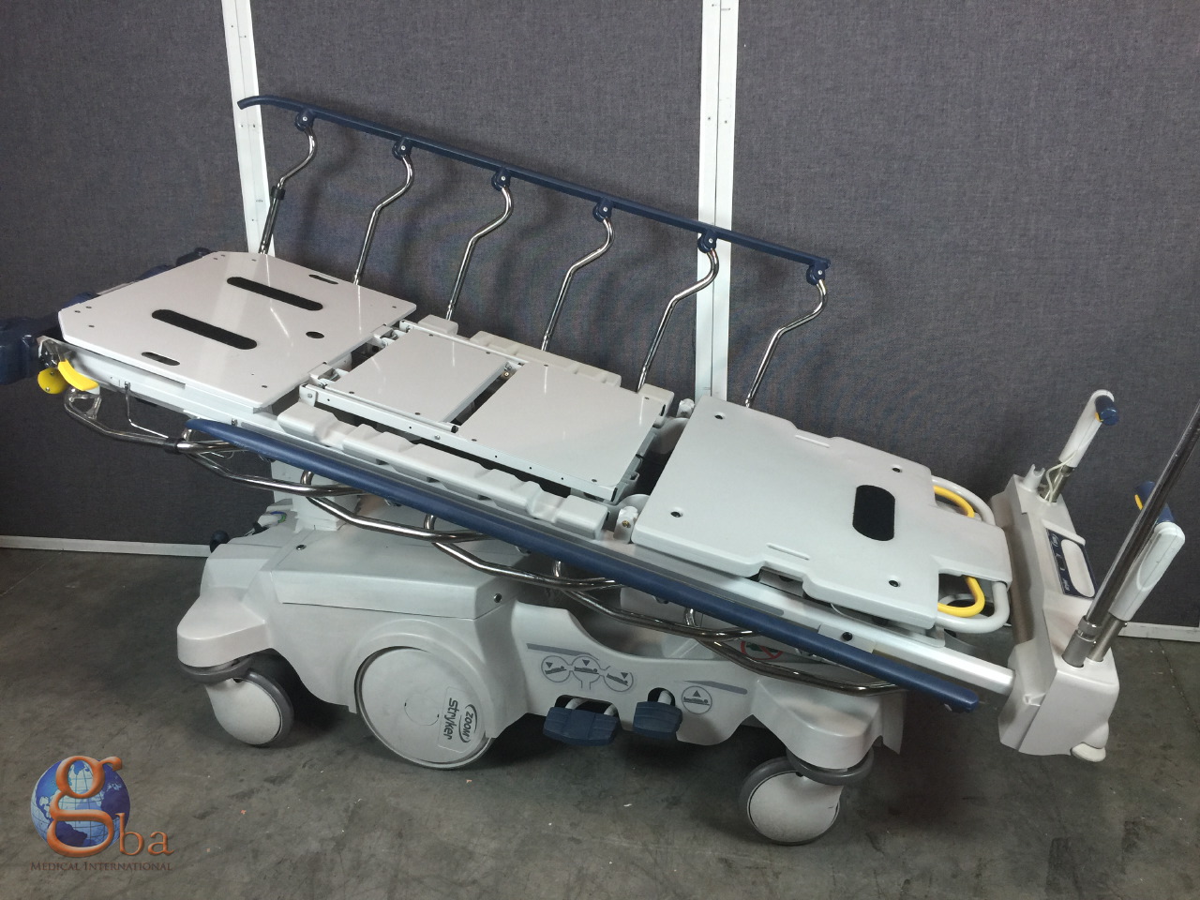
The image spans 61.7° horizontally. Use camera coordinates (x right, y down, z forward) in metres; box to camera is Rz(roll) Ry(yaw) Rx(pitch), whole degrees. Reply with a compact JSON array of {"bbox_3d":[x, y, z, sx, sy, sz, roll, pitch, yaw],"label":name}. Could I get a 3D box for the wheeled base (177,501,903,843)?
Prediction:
[{"bbox_3d":[-0.126,0.404,2.307,1.560,0.480,0.710,5,25,15],"label":"wheeled base"}]

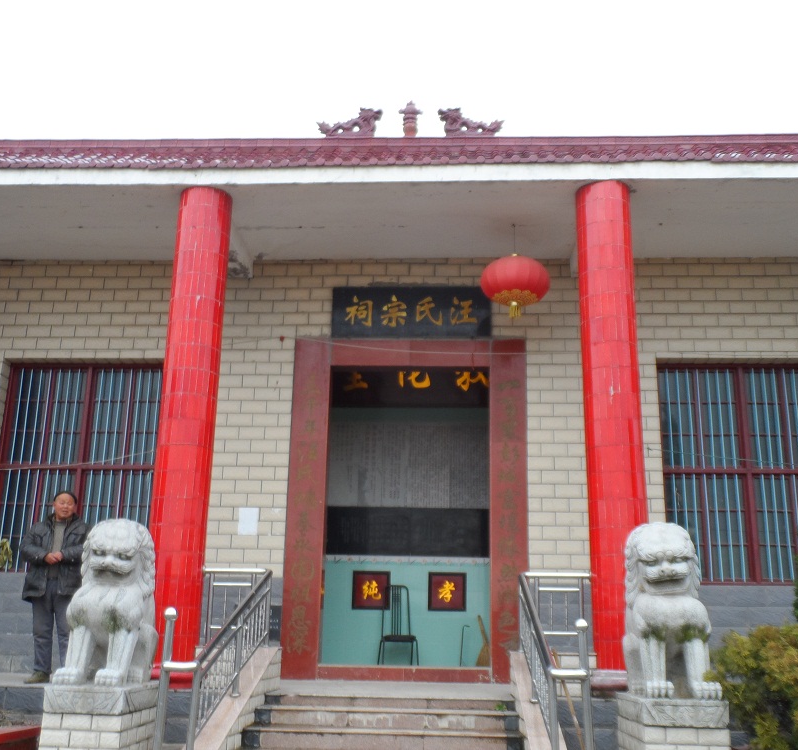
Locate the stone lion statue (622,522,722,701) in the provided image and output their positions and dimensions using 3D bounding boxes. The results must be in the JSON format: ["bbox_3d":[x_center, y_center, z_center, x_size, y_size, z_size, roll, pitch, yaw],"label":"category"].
[{"bbox_3d":[1.901,1.684,6.624,0.525,1.180,0.820,1,-15,0],"label":"stone lion statue"}]

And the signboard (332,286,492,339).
[{"bbox_3d":[0.133,-0.674,9.937,1.716,0.575,0.060,0,-14,3],"label":"signboard"}]

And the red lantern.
[{"bbox_3d":[1.191,-0.912,9.435,0.706,0.695,0.706,0,-15,3],"label":"red lantern"}]

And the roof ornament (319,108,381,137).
[{"bbox_3d":[-0.492,-2.520,9.224,0.647,0.298,0.180,0,-14,3],"label":"roof ornament"}]

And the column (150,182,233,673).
[{"bbox_3d":[-1.922,0.399,8.480,0.476,4.471,0.476,0,-15,3],"label":"column"}]

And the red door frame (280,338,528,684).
[{"bbox_3d":[0.100,1.342,9.537,2.470,3.515,0.220,0,-14,3],"label":"red door frame"}]

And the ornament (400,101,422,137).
[{"bbox_3d":[0.117,-2.543,9.197,0.224,0.375,0.220,0,-14,3],"label":"ornament"}]

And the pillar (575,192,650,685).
[{"bbox_3d":[1.913,0.376,8.262,0.482,4.409,0.482,0,-15,3],"label":"pillar"}]

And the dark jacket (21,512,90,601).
[{"bbox_3d":[-3.257,1.716,8.726,0.645,0.810,0.380,3,-14,-9],"label":"dark jacket"}]

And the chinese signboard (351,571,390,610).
[{"bbox_3d":[-0.329,2.527,10.843,0.447,0.445,0.040,0,-14,3],"label":"chinese signboard"}]

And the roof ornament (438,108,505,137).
[{"bbox_3d":[0.712,-2.496,9.154,0.642,0.285,0.180,0,-14,3],"label":"roof ornament"}]

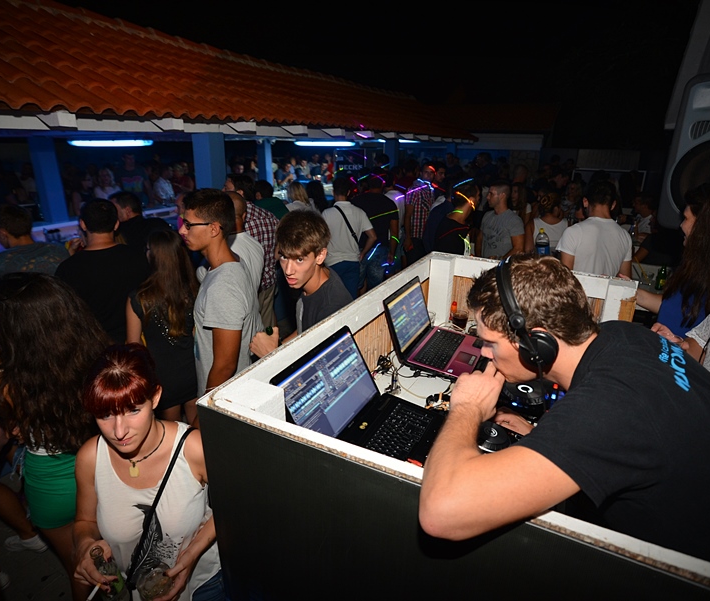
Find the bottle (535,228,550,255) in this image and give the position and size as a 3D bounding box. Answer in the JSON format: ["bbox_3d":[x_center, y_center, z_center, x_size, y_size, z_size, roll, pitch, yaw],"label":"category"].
[{"bbox_3d":[1.394,-0.365,3.143,0.090,0.330,0.090,-3,17,24],"label":"bottle"}]

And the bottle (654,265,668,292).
[{"bbox_3d":[2.493,-0.188,3.456,0.060,0.215,0.060,15,24,34],"label":"bottle"}]

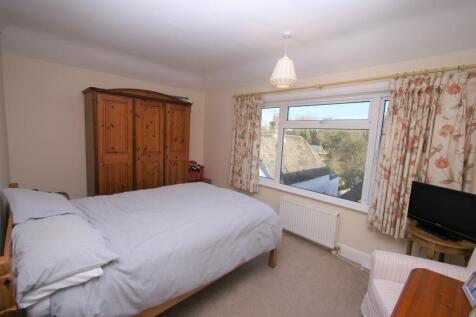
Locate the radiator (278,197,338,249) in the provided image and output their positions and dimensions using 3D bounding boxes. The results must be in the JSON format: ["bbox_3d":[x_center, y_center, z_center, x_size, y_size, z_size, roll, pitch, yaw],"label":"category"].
[{"bbox_3d":[0.972,0.887,2.802,0.808,0.465,0.090,9,9,42],"label":"radiator"}]

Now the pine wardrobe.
[{"bbox_3d":[-1.505,0.046,3.158,0.550,2.051,1.430,9,9,42],"label":"pine wardrobe"}]

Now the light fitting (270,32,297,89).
[{"bbox_3d":[0.509,-1.049,2.114,0.287,0.566,0.287,9,9,42],"label":"light fitting"}]

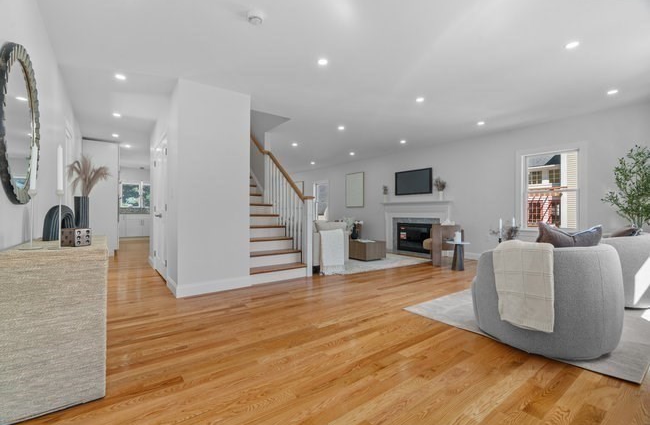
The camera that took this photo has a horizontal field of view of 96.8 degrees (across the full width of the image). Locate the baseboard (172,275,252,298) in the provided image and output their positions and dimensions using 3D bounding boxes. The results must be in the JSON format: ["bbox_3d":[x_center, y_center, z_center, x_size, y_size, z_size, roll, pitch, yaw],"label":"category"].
[{"bbox_3d":[-1.357,0.920,3.629,0.909,0.151,0.020,0,0,-36],"label":"baseboard"}]

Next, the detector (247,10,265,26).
[{"bbox_3d":[-0.539,-1.523,2.285,0.121,0.051,0.121,0,0,-36],"label":"detector"}]

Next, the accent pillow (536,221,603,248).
[{"bbox_3d":[1.848,0.328,2.222,0.485,0.465,0.182,0,17,-15],"label":"accent pillow"}]

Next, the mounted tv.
[{"bbox_3d":[2.189,-0.738,7.157,0.071,0.611,1.091,0,0,-36],"label":"mounted tv"}]

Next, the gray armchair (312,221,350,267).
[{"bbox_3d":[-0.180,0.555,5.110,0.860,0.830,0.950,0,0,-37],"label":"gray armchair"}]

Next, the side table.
[{"bbox_3d":[2.348,0.763,5.080,0.404,0.495,0.404,0,0,-36],"label":"side table"}]

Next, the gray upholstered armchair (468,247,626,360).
[{"bbox_3d":[1.798,0.630,2.434,0.949,0.768,0.929,0,0,-17],"label":"gray upholstered armchair"}]

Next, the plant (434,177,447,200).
[{"bbox_3d":[2.557,-0.511,6.403,0.263,0.535,0.283,0,0,-36],"label":"plant"}]

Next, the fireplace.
[{"bbox_3d":[2.231,0.618,7.010,0.202,0.697,1.040,0,0,-36],"label":"fireplace"}]

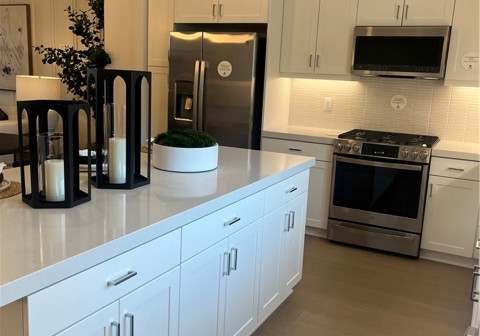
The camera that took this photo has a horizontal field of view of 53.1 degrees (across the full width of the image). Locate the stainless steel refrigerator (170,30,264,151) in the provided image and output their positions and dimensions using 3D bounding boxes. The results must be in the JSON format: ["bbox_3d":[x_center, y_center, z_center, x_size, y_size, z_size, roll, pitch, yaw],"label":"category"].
[{"bbox_3d":[-0.158,-0.416,4.813,0.900,1.765,0.760,8,12,26],"label":"stainless steel refrigerator"}]

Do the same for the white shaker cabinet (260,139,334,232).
[{"bbox_3d":[0.635,0.096,4.586,0.678,0.825,0.620,8,12,26],"label":"white shaker cabinet"}]

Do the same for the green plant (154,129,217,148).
[{"bbox_3d":[-0.285,-0.153,2.541,0.320,0.093,0.320,3,11,-1],"label":"green plant"}]

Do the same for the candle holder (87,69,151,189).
[{"bbox_3d":[-0.519,-0.175,2.073,0.265,0.486,0.230,2,11,-4],"label":"candle holder"}]

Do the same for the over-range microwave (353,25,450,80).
[{"bbox_3d":[1.398,-0.989,4.154,0.758,0.419,0.382,8,12,26],"label":"over-range microwave"}]

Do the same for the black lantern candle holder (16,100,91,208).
[{"bbox_3d":[-0.672,-0.059,1.758,0.244,0.364,0.211,0,11,-13],"label":"black lantern candle holder"}]

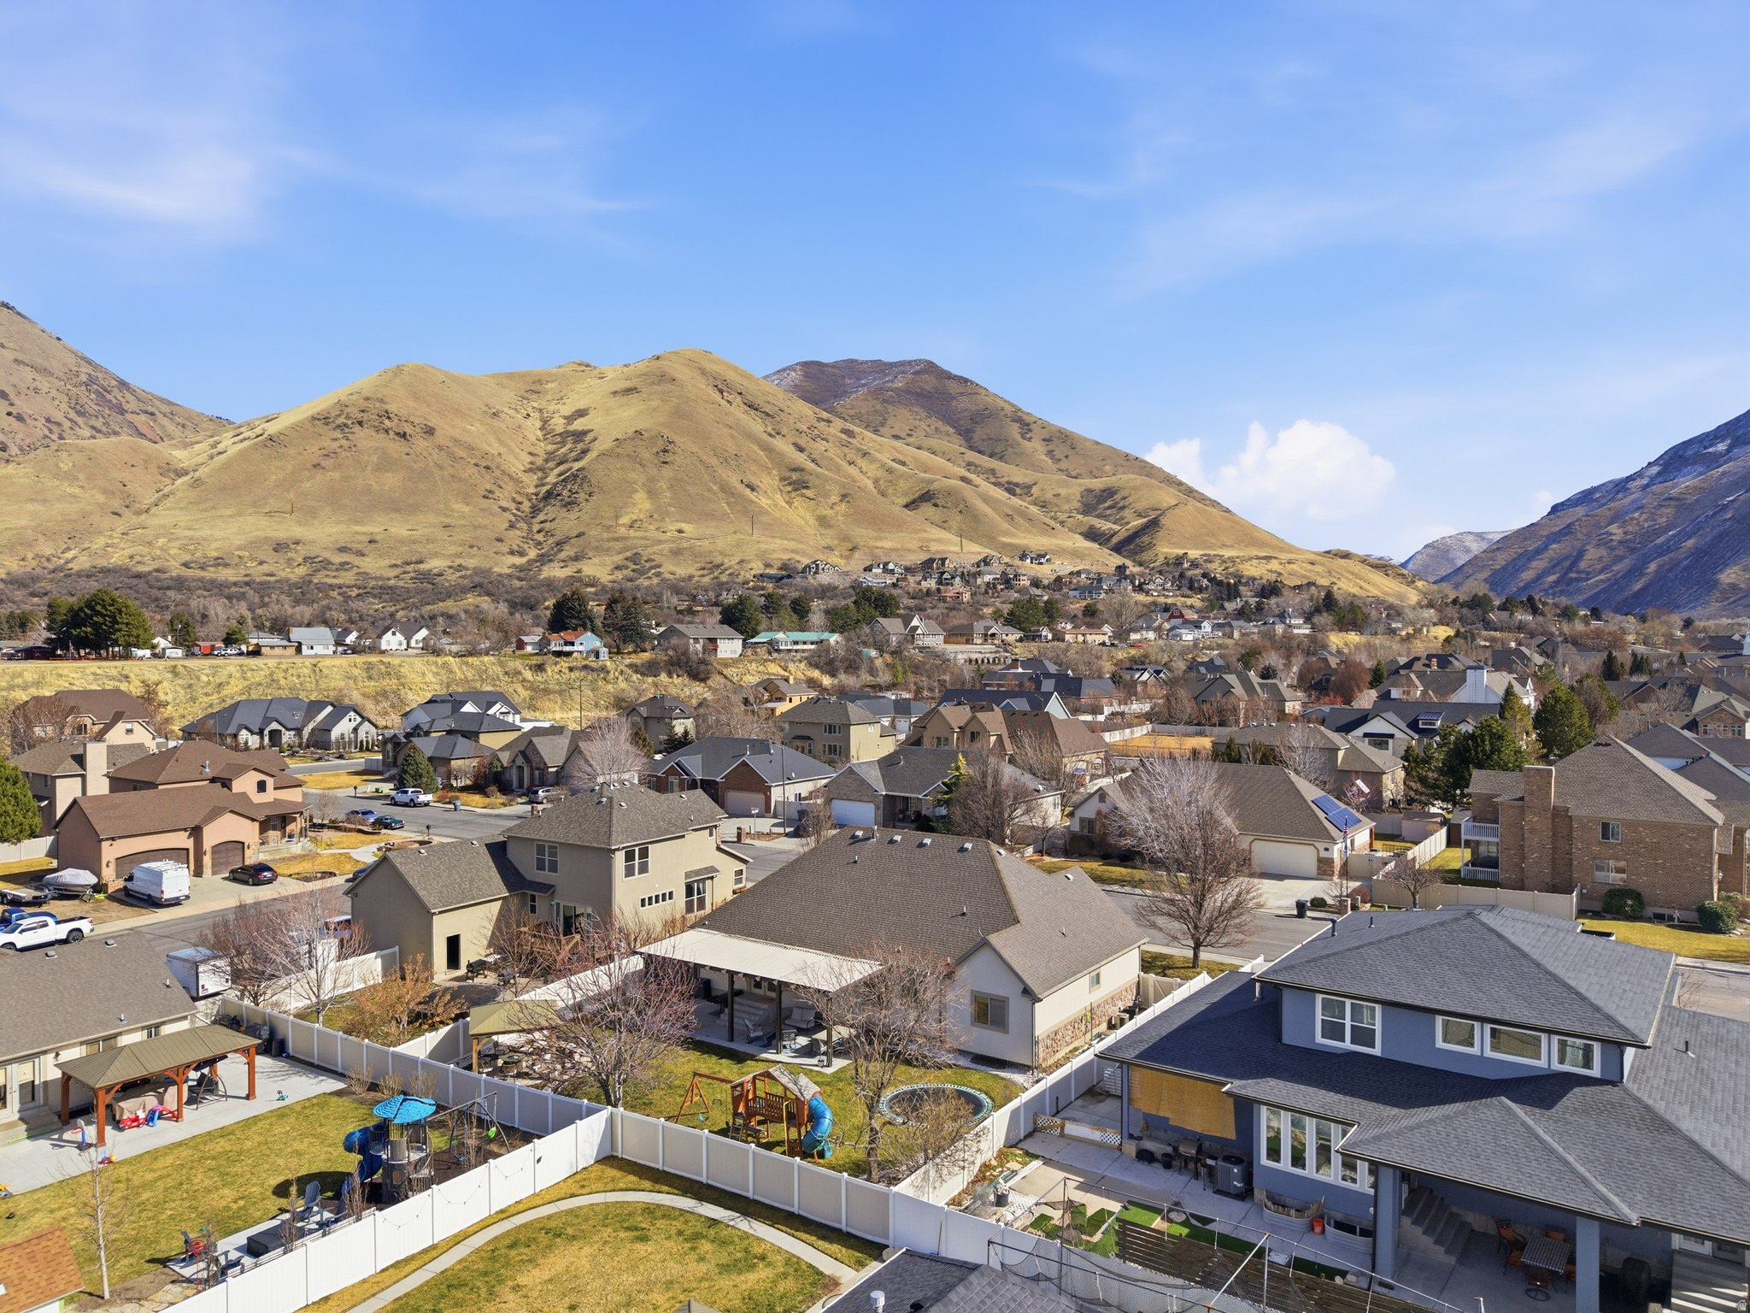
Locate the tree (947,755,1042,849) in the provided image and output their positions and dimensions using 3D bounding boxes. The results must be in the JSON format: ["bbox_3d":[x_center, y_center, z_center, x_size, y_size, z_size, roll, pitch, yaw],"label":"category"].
[{"bbox_3d":[10.451,12.780,106.000,8.200,8.600,8.200,0,1,0],"label":"tree"}]

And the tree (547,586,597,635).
[{"bbox_3d":[-86.104,-11.079,345.000,13.800,17.500,13.800,0,1,0],"label":"tree"}]

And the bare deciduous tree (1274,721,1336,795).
[{"bbox_3d":[43.656,11.434,123.000,6.100,9.400,6.100,0,1,0],"label":"bare deciduous tree"}]

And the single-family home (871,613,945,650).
[{"bbox_3d":[8.924,-6.693,330.000,17.000,9.600,12.000,-1,1,-35],"label":"single-family home"}]

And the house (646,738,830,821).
[{"bbox_3d":[-14.128,12.046,127.948,17.900,6.900,11.700,0,1,35],"label":"house"}]

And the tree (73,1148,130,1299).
[{"bbox_3d":[-24.107,17.633,37.800,1.750,4.800,1.750,0,1,0],"label":"tree"}]

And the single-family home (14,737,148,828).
[{"bbox_3d":[-79.900,12.676,124.482,14.800,9.000,13.500,0,1,35],"label":"single-family home"}]

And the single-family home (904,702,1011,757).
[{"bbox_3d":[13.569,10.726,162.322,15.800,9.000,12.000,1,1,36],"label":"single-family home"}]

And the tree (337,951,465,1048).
[{"bbox_3d":[-22.158,15.928,57.000,5.500,4.050,5.500,-1,1,-21],"label":"tree"}]

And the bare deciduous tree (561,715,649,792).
[{"bbox_3d":[-27.746,11.056,125.000,8.900,9.860,8.900,0,1,-13],"label":"bare deciduous tree"}]

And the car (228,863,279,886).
[{"bbox_3d":[-48.400,16.810,94.400,4.900,1.450,1.870,0,1,37],"label":"car"}]

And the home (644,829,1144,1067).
[{"bbox_3d":[0.273,13.666,62.571,22.481,8.057,18.801,1,1,36],"label":"home"}]

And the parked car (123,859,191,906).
[{"bbox_3d":[-52.510,16.378,88.694,6.500,2.800,2.100,0,1,37],"label":"parked car"}]

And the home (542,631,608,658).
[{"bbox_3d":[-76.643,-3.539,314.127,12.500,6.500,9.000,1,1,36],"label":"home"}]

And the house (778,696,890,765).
[{"bbox_3d":[-5.750,10.860,185.500,13.000,9.300,14.000,0,1,28],"label":"house"}]

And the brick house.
[{"bbox_3d":[55.000,11.874,91.400,19.500,11.800,16.000,0,1,25],"label":"brick house"}]

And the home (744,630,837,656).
[{"bbox_3d":[-22.729,-3.554,331.000,27.000,6.300,11.500,0,1,33],"label":"home"}]

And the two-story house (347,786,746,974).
[{"bbox_3d":[-19.666,12.708,76.738,14.300,9.700,22.200,0,1,33],"label":"two-story house"}]

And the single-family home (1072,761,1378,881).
[{"bbox_3d":[28.619,12.525,98.378,21.500,7.400,12.000,0,1,35],"label":"single-family home"}]

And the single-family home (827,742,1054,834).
[{"bbox_3d":[6.666,12.616,117.401,20.300,7.000,13.500,1,1,36],"label":"single-family home"}]

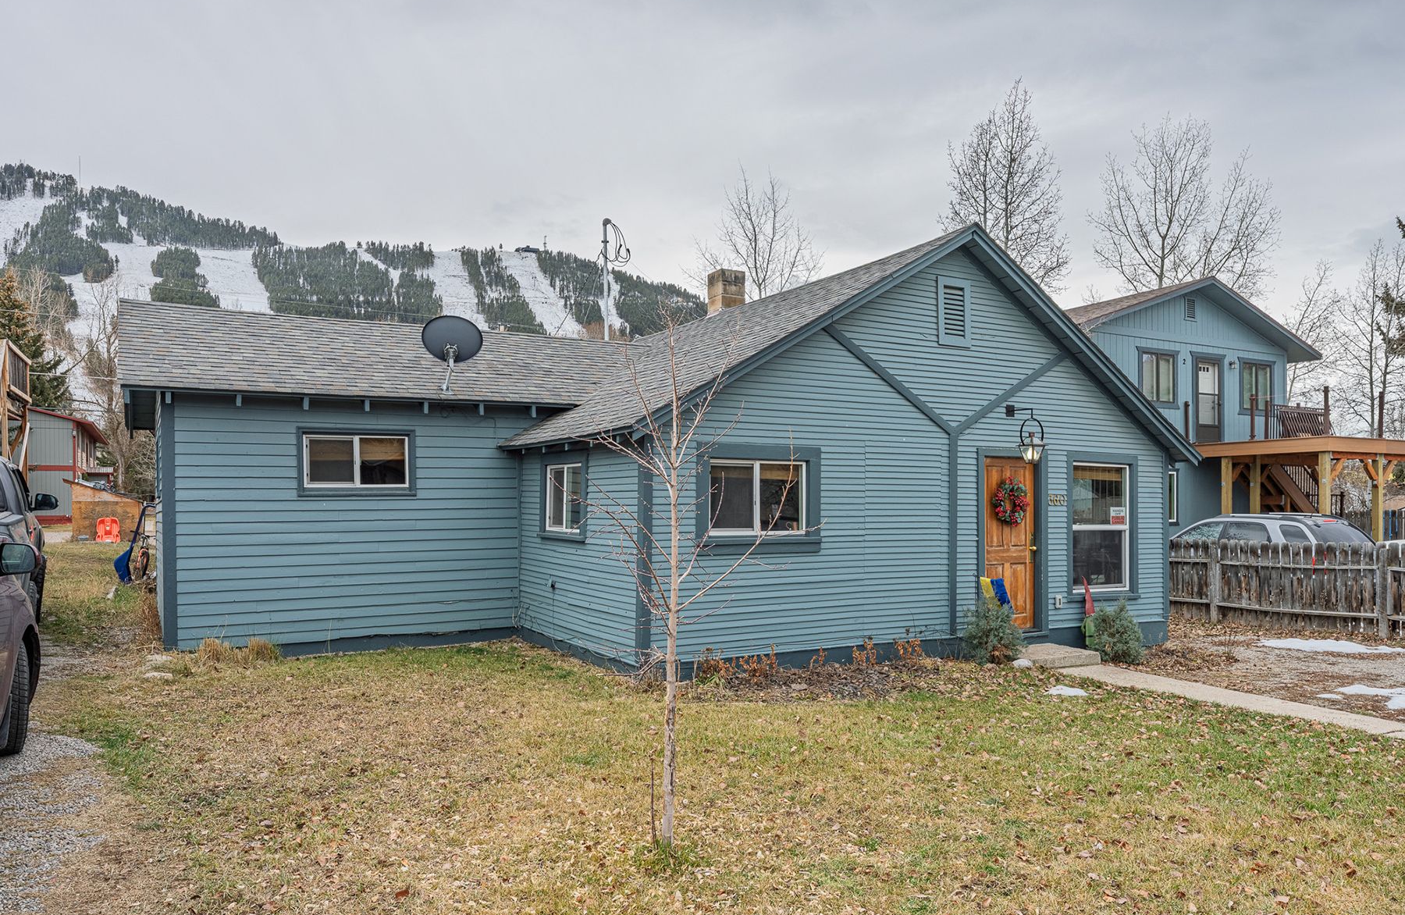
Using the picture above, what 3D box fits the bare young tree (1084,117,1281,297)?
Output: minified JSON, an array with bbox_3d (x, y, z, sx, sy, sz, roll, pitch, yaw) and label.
[{"bbox_3d":[17.757,-4.476,34.189,6.254,16.221,6.254,-1,-2,28],"label":"bare young tree"}]

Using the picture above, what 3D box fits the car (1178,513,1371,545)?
[{"bbox_3d":[10.040,1.947,18.269,1.820,1.750,4.800,1,-2,-28],"label":"car"}]

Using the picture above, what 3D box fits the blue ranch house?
[{"bbox_3d":[-1.198,-0.047,13.829,12.470,4.950,9.950,1,-2,-28],"label":"blue ranch house"}]

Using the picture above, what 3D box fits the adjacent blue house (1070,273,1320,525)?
[{"bbox_3d":[9.450,-0.373,25.772,8.700,7.150,9.700,1,-2,-28],"label":"adjacent blue house"}]

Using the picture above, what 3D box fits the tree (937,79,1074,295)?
[{"bbox_3d":[10.319,-4.693,31.685,4.283,16.440,4.283,-1,-2,18],"label":"tree"}]

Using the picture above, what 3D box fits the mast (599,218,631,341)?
[{"bbox_3d":[-1.548,-2.945,16.564,0.500,2.550,0.200,1,-2,-28],"label":"mast"}]

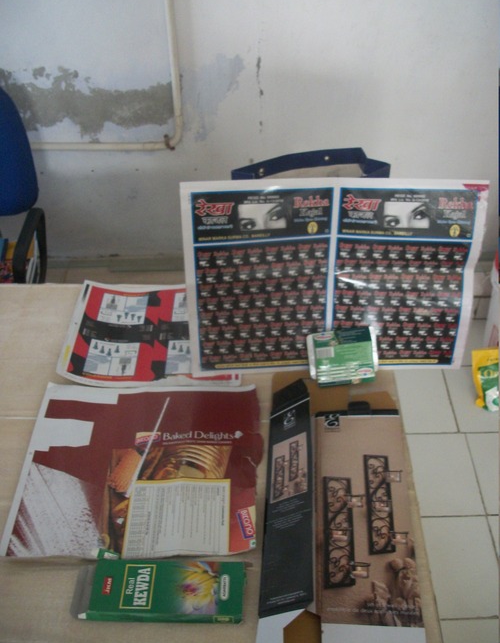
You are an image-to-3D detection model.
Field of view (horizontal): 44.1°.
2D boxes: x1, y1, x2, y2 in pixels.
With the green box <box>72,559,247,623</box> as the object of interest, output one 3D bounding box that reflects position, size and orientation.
[{"bbox_3d":[-0.121,0.380,0.871,0.222,0.022,0.074,1,44,1],"label":"green box"}]

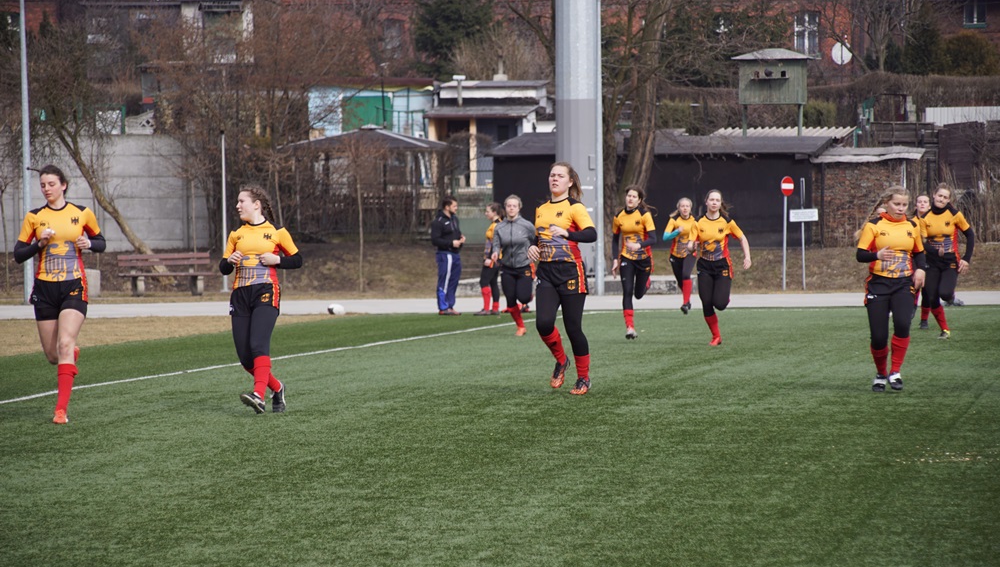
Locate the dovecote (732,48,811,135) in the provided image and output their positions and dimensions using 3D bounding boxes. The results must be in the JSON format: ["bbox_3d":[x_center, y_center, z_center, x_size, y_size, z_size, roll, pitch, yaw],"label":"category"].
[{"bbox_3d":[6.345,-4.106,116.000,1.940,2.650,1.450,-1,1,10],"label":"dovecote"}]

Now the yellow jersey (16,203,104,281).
[{"bbox_3d":[-2.863,-0.267,32.500,0.530,0.520,0.300,-1,1,6],"label":"yellow jersey"}]

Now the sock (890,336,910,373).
[{"bbox_3d":[3.052,0.541,38.100,0.130,0.280,0.135,7,0,-11],"label":"sock"}]

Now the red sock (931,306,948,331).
[{"bbox_3d":[4.695,0.376,53.300,0.110,0.255,0.125,-21,5,16],"label":"red sock"}]

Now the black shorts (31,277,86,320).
[{"bbox_3d":[-2.854,0.104,32.400,0.370,0.270,0.270,0,1,12],"label":"black shorts"}]

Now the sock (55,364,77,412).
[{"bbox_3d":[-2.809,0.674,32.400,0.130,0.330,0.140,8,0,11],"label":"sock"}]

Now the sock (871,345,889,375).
[{"bbox_3d":[2.876,0.586,37.800,0.120,0.240,0.125,-5,21,3],"label":"sock"}]

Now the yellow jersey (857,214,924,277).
[{"bbox_3d":[2.983,-0.283,38.200,0.500,0.490,0.270,-1,1,-10],"label":"yellow jersey"}]

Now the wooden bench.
[{"bbox_3d":[-6.479,-0.169,97.000,1.840,0.840,0.620,-1,1,-19],"label":"wooden bench"}]

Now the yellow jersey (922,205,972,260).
[{"bbox_3d":[4.806,-0.567,54.000,0.480,0.540,0.280,0,1,18],"label":"yellow jersey"}]

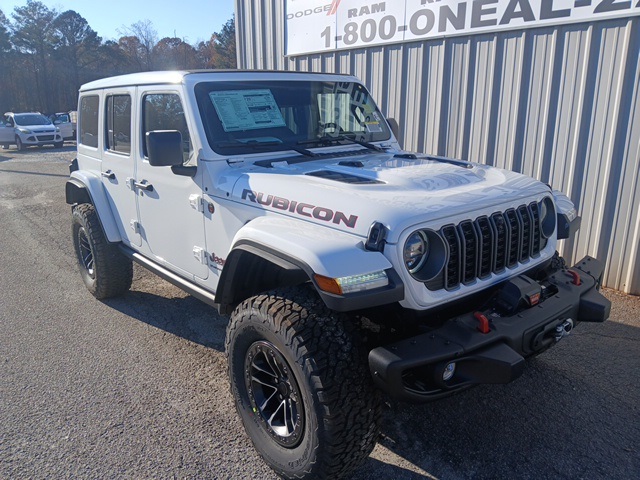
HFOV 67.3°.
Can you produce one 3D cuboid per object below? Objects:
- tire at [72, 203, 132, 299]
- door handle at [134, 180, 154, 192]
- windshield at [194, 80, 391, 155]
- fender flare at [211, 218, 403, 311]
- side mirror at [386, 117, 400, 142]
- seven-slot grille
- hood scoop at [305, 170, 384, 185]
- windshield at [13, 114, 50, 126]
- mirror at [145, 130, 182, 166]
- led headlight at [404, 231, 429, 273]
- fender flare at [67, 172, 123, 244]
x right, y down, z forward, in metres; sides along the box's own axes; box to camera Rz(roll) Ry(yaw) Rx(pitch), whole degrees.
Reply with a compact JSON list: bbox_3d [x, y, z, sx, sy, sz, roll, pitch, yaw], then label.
[{"bbox_3d":[-2.007,0.085,4.494,0.320,0.870,0.870,-13,19,-38],"label":"tire"},{"bbox_3d":[-1.230,-0.367,3.386,0.070,0.060,0.220,-13,19,-38],"label":"door handle"},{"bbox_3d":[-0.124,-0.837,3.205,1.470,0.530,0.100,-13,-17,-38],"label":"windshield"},{"bbox_3d":[-0.118,0.183,2.131,0.300,0.440,1.080,-13,19,-38],"label":"fender flare"},{"bbox_3d":[0.623,-0.864,3.832,0.200,0.200,0.110,-13,19,-38],"label":"side mirror"},{"bbox_3d":[0.819,0.012,2.256,0.900,0.340,0.100,-13,19,-38],"label":"seven-slot grille"},{"bbox_3d":[0.117,-0.306,2.381,0.190,0.050,0.480,-13,19,-38],"label":"hood scoop"},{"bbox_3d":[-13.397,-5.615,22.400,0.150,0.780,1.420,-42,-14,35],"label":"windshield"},{"bbox_3d":[-0.853,-0.501,2.643,0.195,0.195,0.110,-13,19,-38],"label":"mirror"},{"bbox_3d":[0.392,0.055,1.998,0.195,0.195,0.110,-13,19,-38],"label":"led headlight"},{"bbox_3d":[-2.070,-0.349,4.360,0.180,0.510,1.070,-13,19,-38],"label":"fender flare"}]

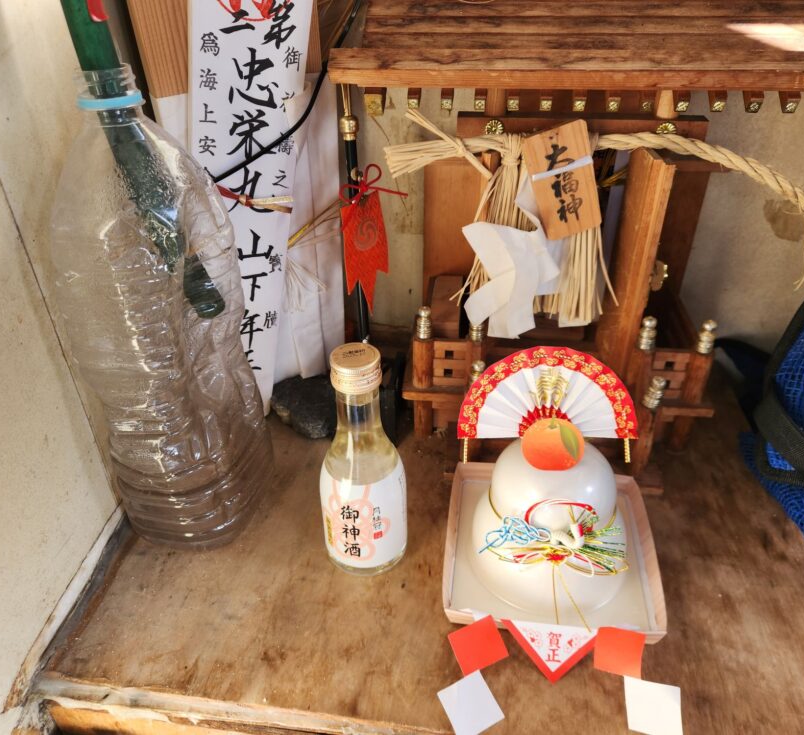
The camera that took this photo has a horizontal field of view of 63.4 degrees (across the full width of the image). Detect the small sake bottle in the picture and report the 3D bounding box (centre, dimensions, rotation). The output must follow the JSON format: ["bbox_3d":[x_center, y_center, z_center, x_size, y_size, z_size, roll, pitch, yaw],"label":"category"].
[{"bbox_3d":[-0.026,0.059,0.417,0.057,0.159,0.057,-3,34,-2],"label":"small sake bottle"}]

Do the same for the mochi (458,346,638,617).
[{"bbox_3d":[0.095,0.063,0.409,0.116,0.147,0.111,1,34,4],"label":"mochi"}]

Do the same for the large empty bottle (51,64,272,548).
[{"bbox_3d":[-0.153,-0.024,0.415,0.109,0.305,0.102,-4,34,-8],"label":"large empty bottle"}]

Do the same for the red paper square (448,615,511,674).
[{"bbox_3d":[0.045,0.163,0.382,0.029,0.002,0.027,-14,45,-14],"label":"red paper square"}]

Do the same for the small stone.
[{"bbox_3d":[-0.085,0.030,0.574,0.075,0.035,0.062,-1,34,0],"label":"small stone"}]

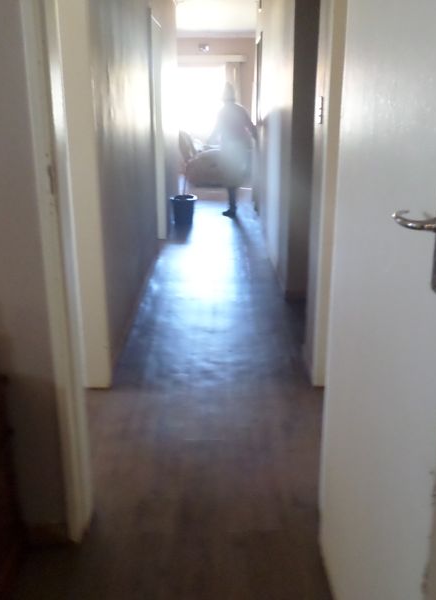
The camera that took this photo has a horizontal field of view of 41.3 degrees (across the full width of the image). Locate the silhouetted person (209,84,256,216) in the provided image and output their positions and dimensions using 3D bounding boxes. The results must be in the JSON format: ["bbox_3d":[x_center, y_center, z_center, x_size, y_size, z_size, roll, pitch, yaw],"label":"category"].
[{"bbox_3d":[0.203,-1.950,7.580,0.480,1.683,0.500,9,19,28],"label":"silhouetted person"}]

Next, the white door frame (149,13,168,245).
[{"bbox_3d":[-0.606,-1.506,5.426,0.130,2.060,0.860,0,17,0],"label":"white door frame"}]

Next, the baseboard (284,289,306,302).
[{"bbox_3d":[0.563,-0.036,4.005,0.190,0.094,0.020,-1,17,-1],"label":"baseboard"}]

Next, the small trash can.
[{"bbox_3d":[-0.421,-1.089,7.110,0.315,0.315,0.315,-1,17,-1],"label":"small trash can"}]

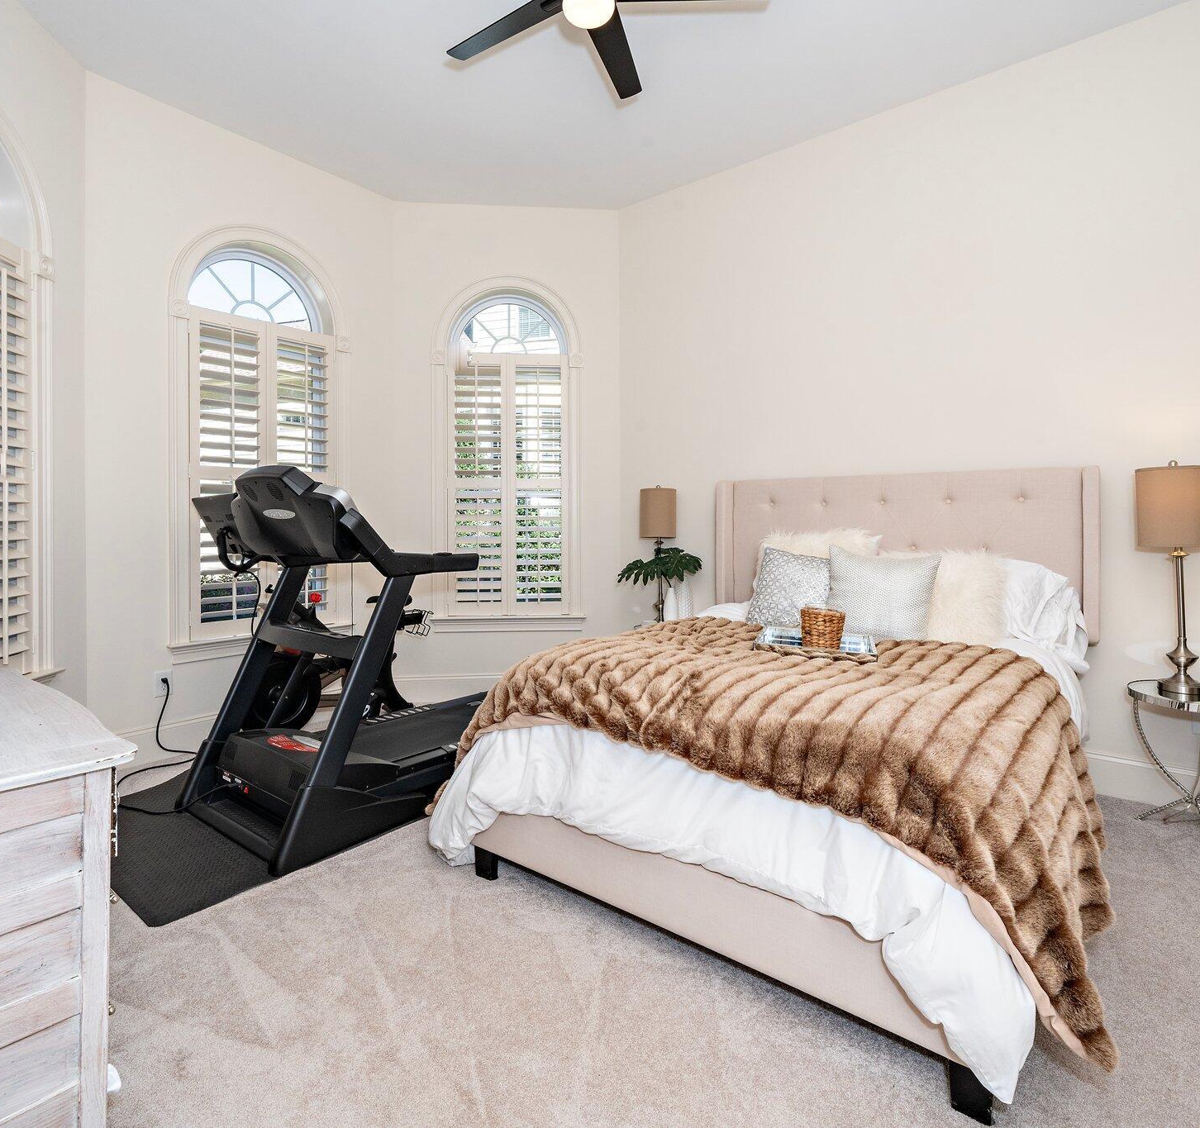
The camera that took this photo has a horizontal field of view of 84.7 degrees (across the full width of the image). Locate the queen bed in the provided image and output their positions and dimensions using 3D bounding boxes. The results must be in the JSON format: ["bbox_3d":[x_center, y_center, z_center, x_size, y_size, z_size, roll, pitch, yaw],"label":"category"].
[{"bbox_3d":[0.823,0.320,2.560,1.785,1.411,2.118,2,4,38],"label":"queen bed"}]

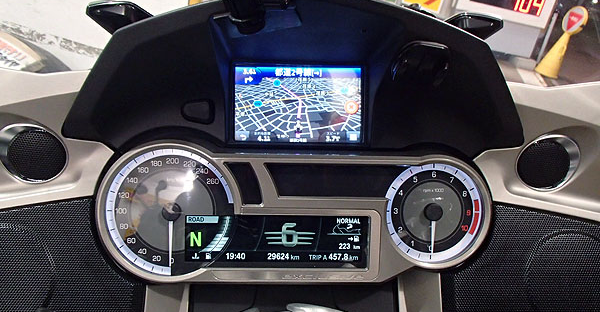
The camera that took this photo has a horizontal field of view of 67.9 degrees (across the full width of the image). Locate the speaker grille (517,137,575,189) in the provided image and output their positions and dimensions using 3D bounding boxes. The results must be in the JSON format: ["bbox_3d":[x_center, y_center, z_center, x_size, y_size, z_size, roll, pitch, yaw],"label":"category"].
[{"bbox_3d":[0.196,0.006,0.357,0.042,0.041,0.008,19,3,37],"label":"speaker grille"}]

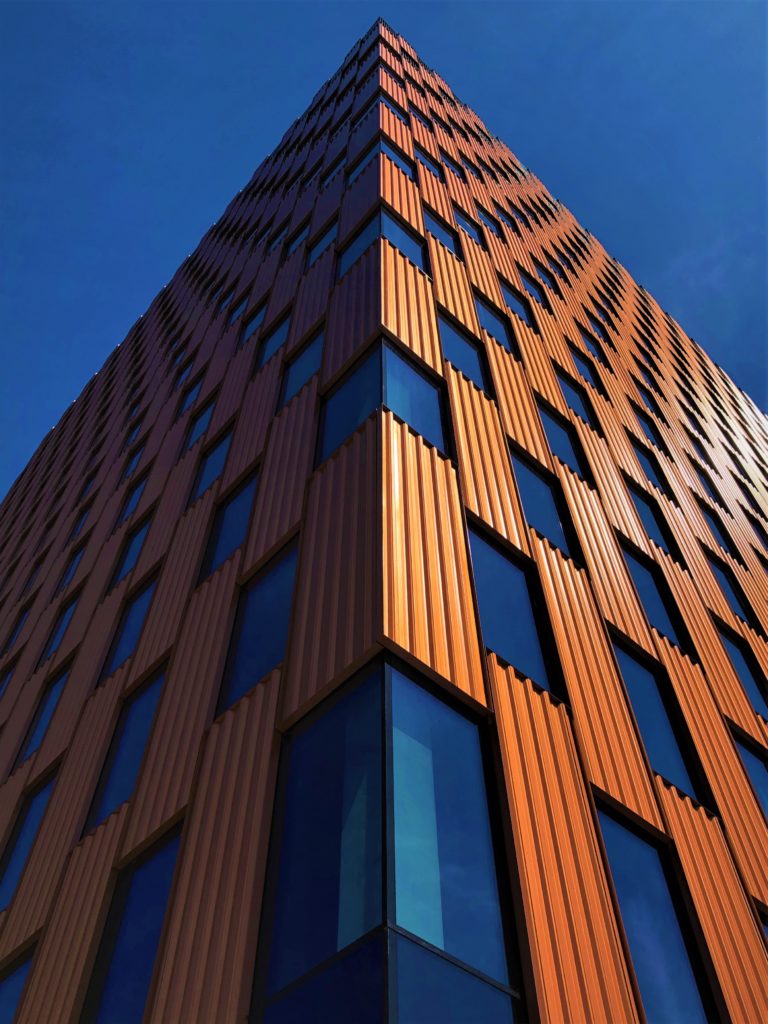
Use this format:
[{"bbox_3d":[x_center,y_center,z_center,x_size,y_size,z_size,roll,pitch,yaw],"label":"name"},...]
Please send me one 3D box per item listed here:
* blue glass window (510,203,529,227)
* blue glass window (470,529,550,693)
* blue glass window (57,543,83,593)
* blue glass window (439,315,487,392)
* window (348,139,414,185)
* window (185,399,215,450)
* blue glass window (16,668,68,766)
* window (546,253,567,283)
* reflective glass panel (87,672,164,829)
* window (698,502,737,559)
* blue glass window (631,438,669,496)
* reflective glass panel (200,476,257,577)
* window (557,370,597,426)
[{"bbox_3d":[5.709,-12.547,35.448,1.199,2.218,0.122,36,-62,-23],"label":"blue glass window"},{"bbox_3d":[1.418,1.155,9.722,1.199,2.218,0.122,36,-62,-23],"label":"blue glass window"},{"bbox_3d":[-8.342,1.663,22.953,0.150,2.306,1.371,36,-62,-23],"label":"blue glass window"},{"bbox_3d":[1.417,-2.793,15.044,1.280,2.620,0.120,35,-61,-23],"label":"blue glass window"},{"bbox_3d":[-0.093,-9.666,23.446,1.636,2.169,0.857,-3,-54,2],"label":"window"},{"bbox_3d":[-4.448,-2.068,20.234,0.122,2.218,1.199,36,-62,-23],"label":"window"},{"bbox_3d":[-6.202,3.736,15.198,0.200,2.350,1.220,37,-62,-24],"label":"blue glass window"},{"bbox_3d":[6.873,-9.687,33.290,1.199,2.218,0.122,36,-62,-23],"label":"window"},{"bbox_3d":[-3.386,3.187,11.066,0.122,2.218,1.199,36,-62,-23],"label":"reflective glass panel"},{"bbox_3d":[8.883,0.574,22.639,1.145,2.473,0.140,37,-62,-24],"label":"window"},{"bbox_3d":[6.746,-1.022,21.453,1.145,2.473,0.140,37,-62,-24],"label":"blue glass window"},{"bbox_3d":[-2.411,0.215,13.141,0.200,2.350,1.220,37,-62,-24],"label":"reflective glass panel"},{"bbox_3d":[4.347,-2.624,19.032,1.220,2.350,0.200,35,-61,-23],"label":"window"}]

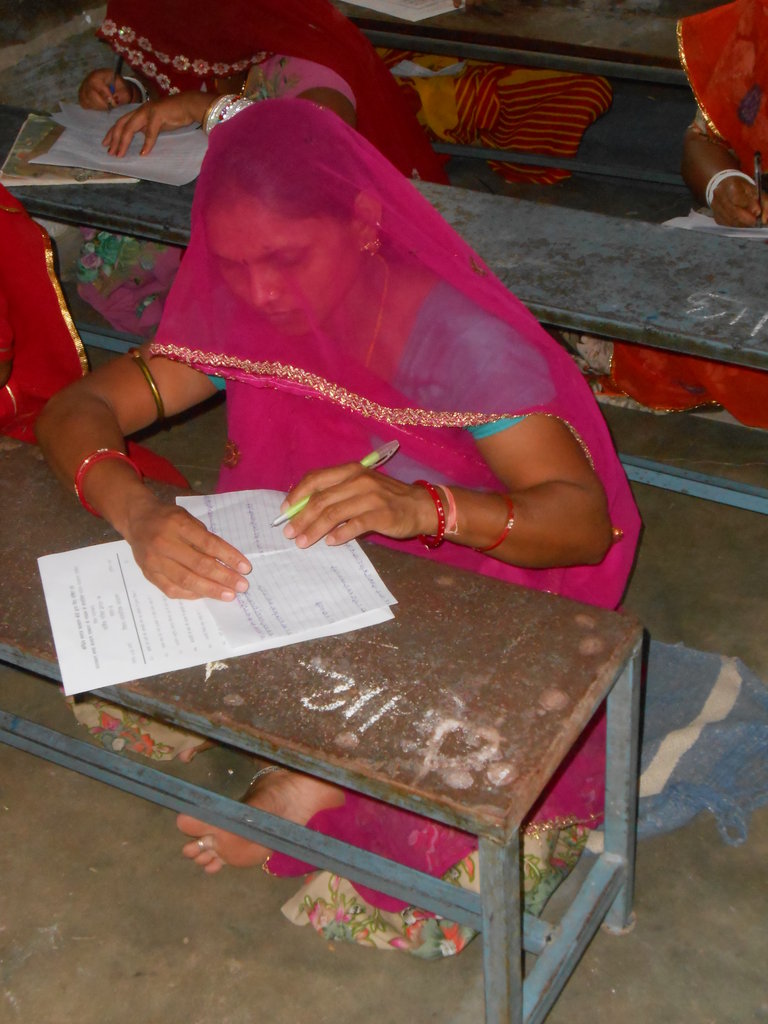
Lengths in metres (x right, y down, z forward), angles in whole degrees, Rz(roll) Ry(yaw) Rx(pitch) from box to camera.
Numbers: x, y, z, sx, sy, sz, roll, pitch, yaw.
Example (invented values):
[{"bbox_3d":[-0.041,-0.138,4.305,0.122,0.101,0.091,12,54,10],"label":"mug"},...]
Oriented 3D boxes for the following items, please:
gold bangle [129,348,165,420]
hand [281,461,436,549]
[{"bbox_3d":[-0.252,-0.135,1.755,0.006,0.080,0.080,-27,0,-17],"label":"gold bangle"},{"bbox_3d":[-0.024,-0.006,1.582,0.140,0.060,0.084,-12,47,9],"label":"hand"}]

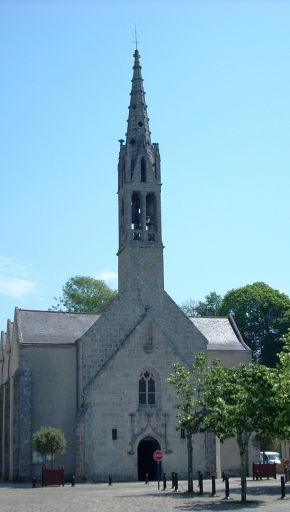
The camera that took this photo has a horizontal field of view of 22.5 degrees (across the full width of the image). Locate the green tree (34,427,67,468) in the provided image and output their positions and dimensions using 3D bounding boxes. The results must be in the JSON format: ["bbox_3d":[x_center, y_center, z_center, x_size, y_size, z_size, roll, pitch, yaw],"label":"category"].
[{"bbox_3d":[-4.916,9.893,37.651,1.725,2.123,1.725,-2,-15,0],"label":"green tree"}]

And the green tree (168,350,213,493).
[{"bbox_3d":[1.848,6.597,29.019,1.950,5.344,1.950,-2,-15,0],"label":"green tree"}]

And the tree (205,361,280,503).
[{"bbox_3d":[3.093,5.525,23.161,2.409,4.327,2.409,-2,-15,0],"label":"tree"}]

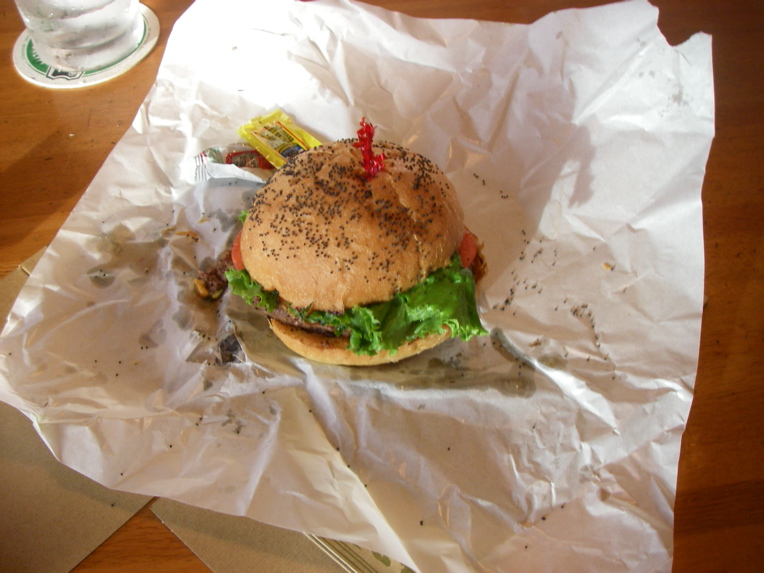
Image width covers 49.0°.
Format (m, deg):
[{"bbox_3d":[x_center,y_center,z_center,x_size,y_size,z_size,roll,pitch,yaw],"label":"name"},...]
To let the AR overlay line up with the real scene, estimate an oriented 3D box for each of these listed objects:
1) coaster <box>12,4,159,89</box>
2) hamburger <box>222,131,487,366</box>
[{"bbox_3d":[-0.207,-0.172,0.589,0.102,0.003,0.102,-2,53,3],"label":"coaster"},{"bbox_3d":[-0.014,-0.024,0.414,0.124,0.074,0.113,-2,53,3],"label":"hamburger"}]

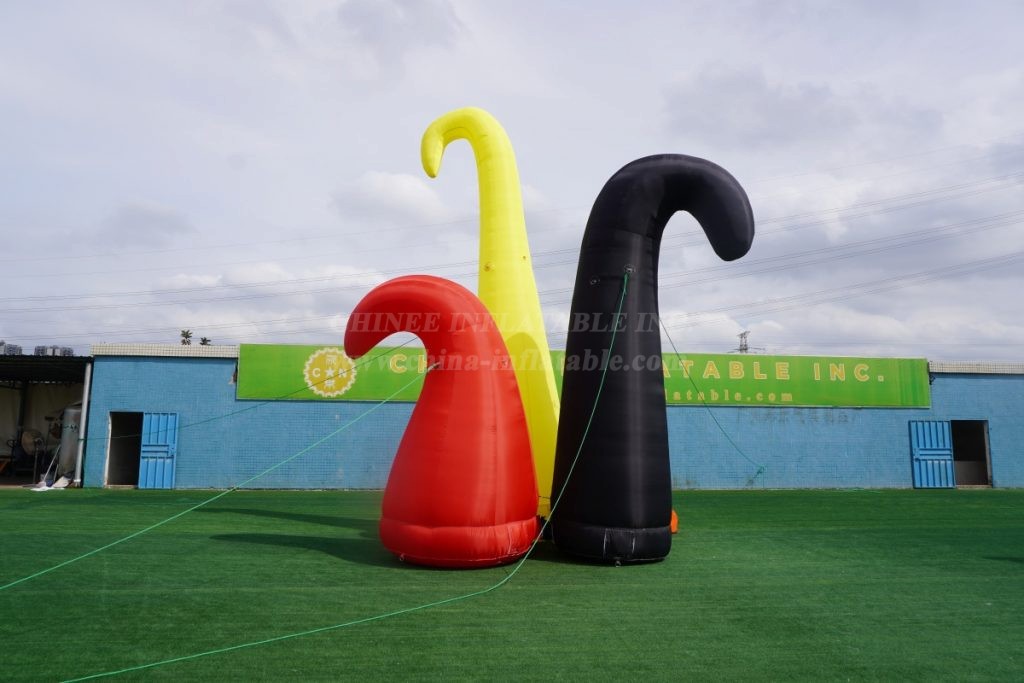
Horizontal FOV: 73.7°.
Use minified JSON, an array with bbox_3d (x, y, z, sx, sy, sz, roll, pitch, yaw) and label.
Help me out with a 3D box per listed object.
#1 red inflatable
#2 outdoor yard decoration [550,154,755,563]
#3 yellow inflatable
[{"bbox_3d":[-0.969,0.926,9.259,2.675,3.735,2.080,1,-7,0],"label":"red inflatable"},{"bbox_3d":[1.986,0.060,9.467,2.883,5.557,1.615,1,-7,0],"label":"outdoor yard decoration"},{"bbox_3d":[-0.263,-0.494,11.255,2.576,7.083,1.684,1,-7,0],"label":"yellow inflatable"}]

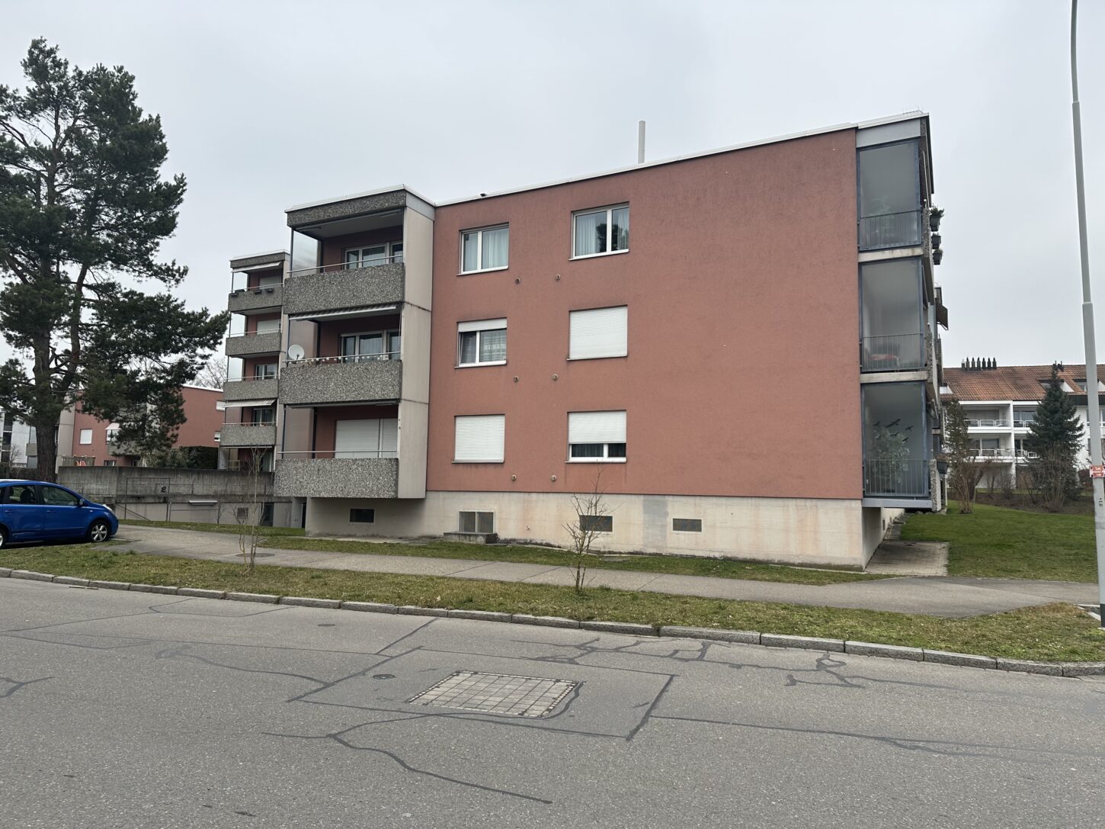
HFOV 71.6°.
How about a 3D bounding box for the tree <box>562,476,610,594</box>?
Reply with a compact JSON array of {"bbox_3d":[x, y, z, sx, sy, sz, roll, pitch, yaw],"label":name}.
[{"bbox_3d":[0.491,1.681,11.029,0.720,1.740,0.680,1,-5,0],"label":"tree"}]

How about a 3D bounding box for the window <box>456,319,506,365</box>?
[{"bbox_3d":[-1.961,-2.010,21.663,1.643,1.314,0.146,-2,-6,26],"label":"window"}]

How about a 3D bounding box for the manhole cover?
[{"bbox_3d":[-0.430,2.145,5.863,1.043,0.050,1.011,-1,-6,16],"label":"manhole cover"}]

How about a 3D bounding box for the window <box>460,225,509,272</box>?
[{"bbox_3d":[-1.927,-4.696,21.899,1.643,1.323,0.146,-2,-6,26],"label":"window"}]

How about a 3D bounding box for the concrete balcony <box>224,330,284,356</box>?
[{"bbox_3d":[-17.509,-4.074,46.092,4.474,1.105,1.307,-2,-6,27],"label":"concrete balcony"}]

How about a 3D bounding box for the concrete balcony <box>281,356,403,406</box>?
[{"bbox_3d":[-5.958,-0.868,22.628,4.544,1.113,1.278,-2,-6,26],"label":"concrete balcony"}]

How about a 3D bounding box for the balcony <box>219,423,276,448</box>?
[{"bbox_3d":[-17.541,1.323,45.352,4.508,1.095,1.278,-2,-6,26],"label":"balcony"}]

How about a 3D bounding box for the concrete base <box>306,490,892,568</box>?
[{"bbox_3d":[2.066,3.325,25.421,16.188,1.506,11.315,-2,-6,26],"label":"concrete base"}]

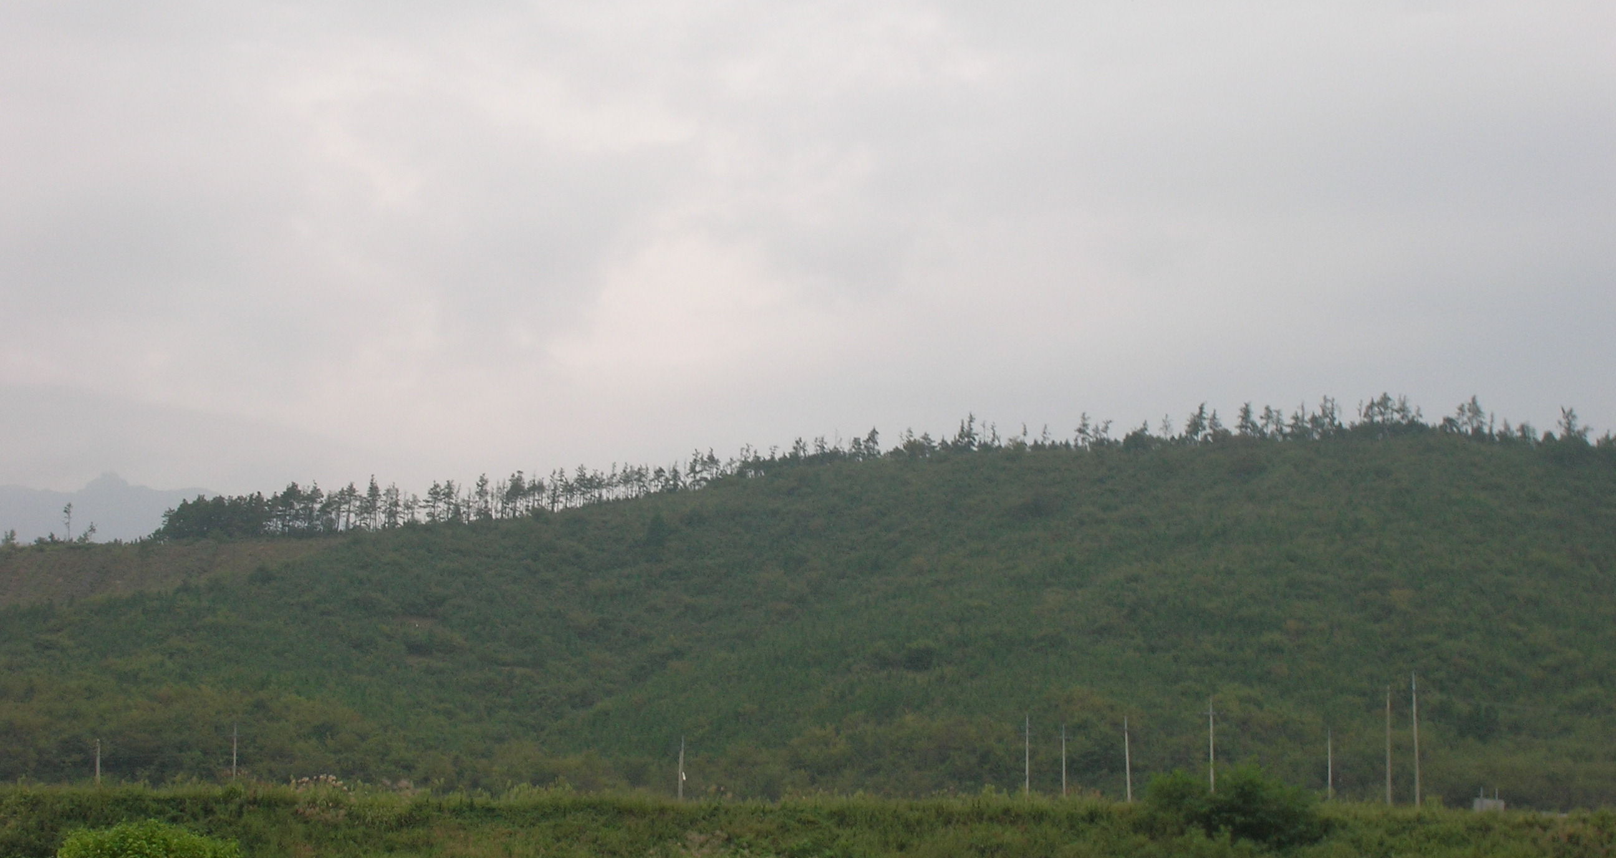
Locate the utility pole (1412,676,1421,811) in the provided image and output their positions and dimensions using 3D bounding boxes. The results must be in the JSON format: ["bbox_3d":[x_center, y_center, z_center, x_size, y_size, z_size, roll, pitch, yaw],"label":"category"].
[{"bbox_3d":[52.642,27.085,315.000,0.360,11.900,0.360,0,-6,0],"label":"utility pole"}]

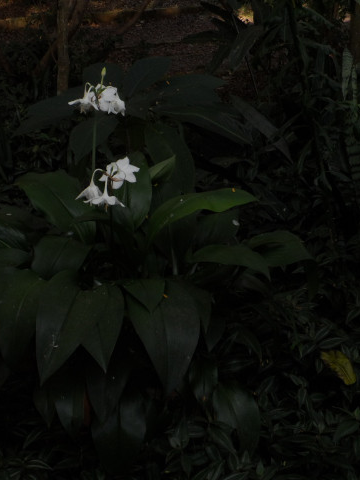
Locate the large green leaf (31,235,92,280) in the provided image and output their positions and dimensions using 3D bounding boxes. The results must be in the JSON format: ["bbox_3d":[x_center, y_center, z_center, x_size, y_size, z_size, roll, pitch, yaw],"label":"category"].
[{"bbox_3d":[-0.270,0.041,2.620,0.120,0.076,0.102,6,21,16],"label":"large green leaf"}]

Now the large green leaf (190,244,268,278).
[{"bbox_3d":[0.106,0.045,2.440,0.170,0.055,0.075,4,18,11],"label":"large green leaf"}]

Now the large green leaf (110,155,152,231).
[{"bbox_3d":[-0.104,-0.105,2.490,0.090,0.165,0.060,0,18,0],"label":"large green leaf"}]

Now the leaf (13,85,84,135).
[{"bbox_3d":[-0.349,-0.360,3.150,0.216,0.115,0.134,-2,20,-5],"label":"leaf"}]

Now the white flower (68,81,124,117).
[{"bbox_3d":[-0.175,-0.301,2.450,0.122,0.065,0.090,0,18,0],"label":"white flower"}]

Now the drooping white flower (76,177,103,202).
[{"bbox_3d":[-0.209,-0.117,2.650,0.053,0.054,0.053,14,24,34],"label":"drooping white flower"}]

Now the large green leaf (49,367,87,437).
[{"bbox_3d":[-0.254,0.374,2.640,0.079,0.153,0.060,2,20,5],"label":"large green leaf"}]

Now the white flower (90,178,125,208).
[{"bbox_3d":[-0.153,-0.098,2.390,0.078,0.065,0.070,0,18,0],"label":"white flower"}]

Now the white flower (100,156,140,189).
[{"bbox_3d":[-0.138,-0.157,2.660,0.088,0.066,0.070,-6,21,-16],"label":"white flower"}]

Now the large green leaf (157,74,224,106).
[{"bbox_3d":[0.028,-0.418,3.200,0.175,0.060,0.126,-6,21,-16],"label":"large green leaf"}]

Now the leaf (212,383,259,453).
[{"bbox_3d":[0.128,0.405,2.620,0.097,0.139,0.080,-5,21,-13],"label":"leaf"}]

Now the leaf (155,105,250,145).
[{"bbox_3d":[0.063,-0.315,3.120,0.271,0.080,0.135,2,20,5],"label":"leaf"}]

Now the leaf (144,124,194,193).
[{"bbox_3d":[-0.024,-0.179,2.620,0.110,0.175,0.060,0,18,0],"label":"leaf"}]

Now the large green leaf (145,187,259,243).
[{"bbox_3d":[0.047,-0.053,2.450,0.225,0.100,0.090,2,18,5],"label":"large green leaf"}]

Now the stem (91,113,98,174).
[{"bbox_3d":[-0.184,-0.210,2.470,0.012,0.135,0.012,0,18,0],"label":"stem"}]

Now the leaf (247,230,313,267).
[{"bbox_3d":[0.230,0.019,2.720,0.175,0.055,0.113,3,20,8],"label":"leaf"}]

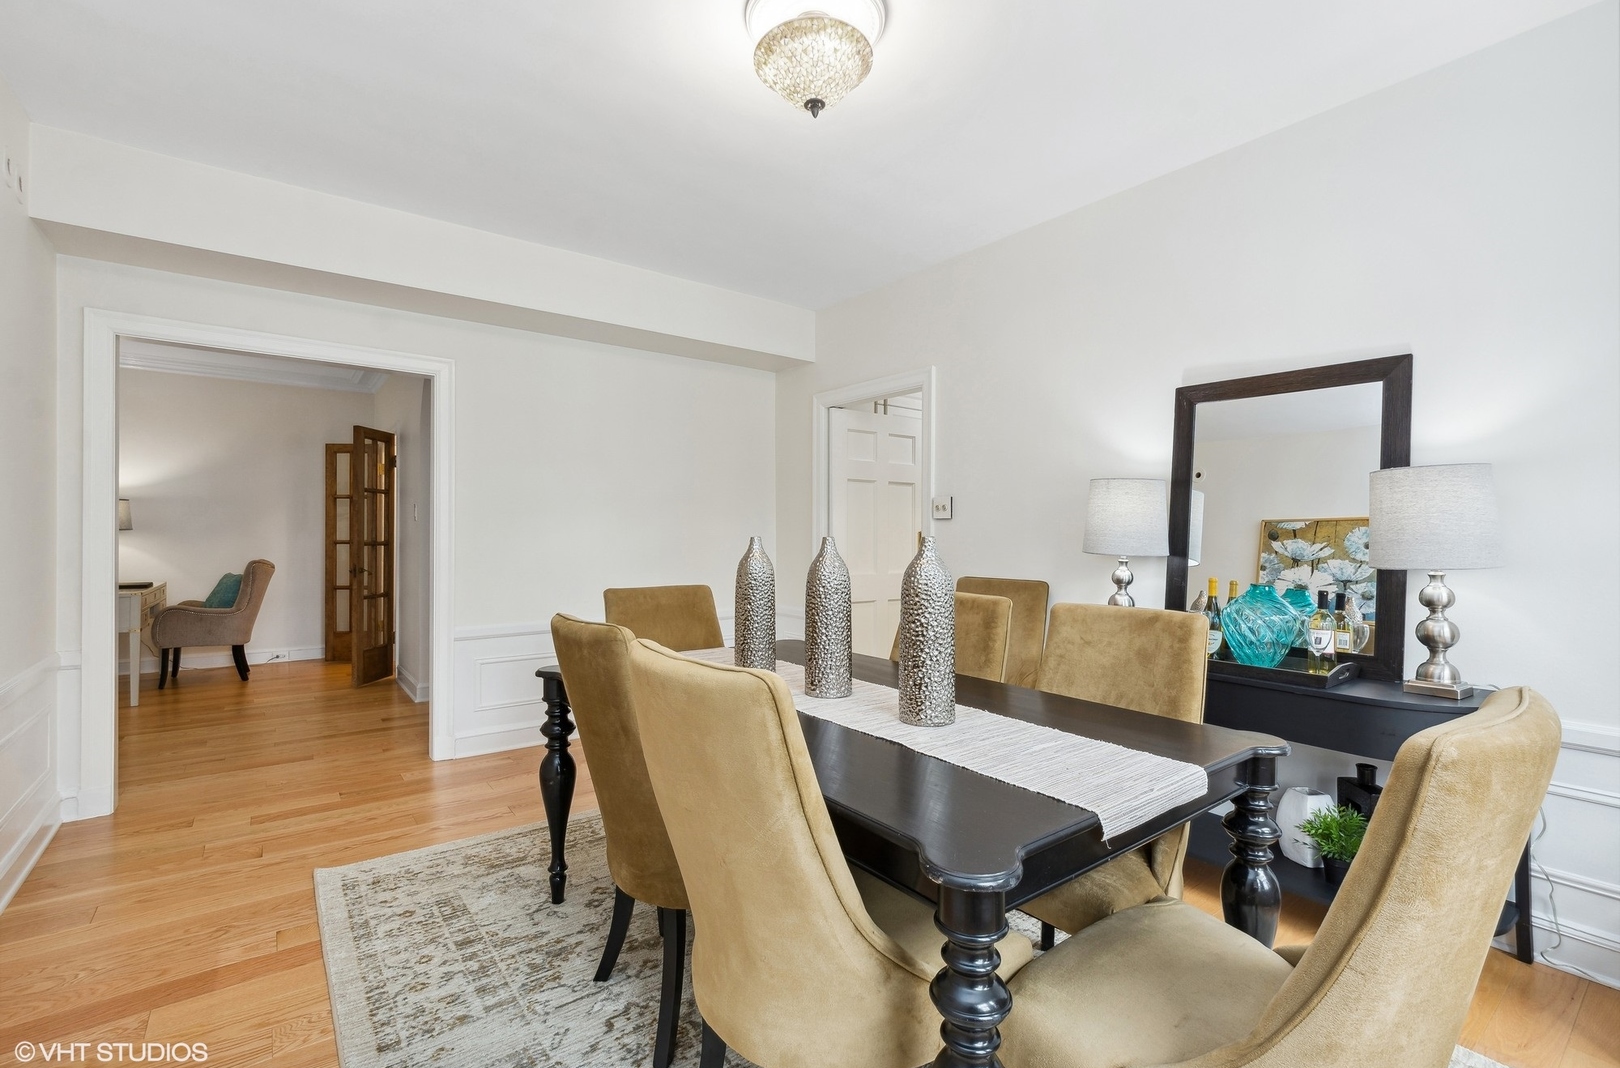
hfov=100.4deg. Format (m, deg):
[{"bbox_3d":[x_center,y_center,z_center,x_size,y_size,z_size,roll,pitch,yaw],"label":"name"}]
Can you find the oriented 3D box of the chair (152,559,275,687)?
[{"bbox_3d":[-4.771,0.692,5.456,0.710,0.960,0.650,0,0,-37],"label":"chair"}]

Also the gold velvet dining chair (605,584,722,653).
[{"bbox_3d":[-0.463,0.709,2.483,0.480,1.000,0.620,0,0,-40],"label":"gold velvet dining chair"}]

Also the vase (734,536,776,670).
[{"bbox_3d":[-0.186,0.226,2.271,0.138,0.443,0.138,0,0,0],"label":"vase"}]

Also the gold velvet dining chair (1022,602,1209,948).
[{"bbox_3d":[0.757,0.719,1.807,0.620,1.000,0.480,0,0,-44],"label":"gold velvet dining chair"}]

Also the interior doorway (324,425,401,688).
[{"bbox_3d":[-3.958,0.185,5.962,0.500,2.060,1.450,0,0,-36],"label":"interior doorway"}]

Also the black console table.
[{"bbox_3d":[1.495,0.832,2.292,0.420,0.747,1.290,0,0,-36],"label":"black console table"}]

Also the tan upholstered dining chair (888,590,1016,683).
[{"bbox_3d":[0.342,0.698,2.334,0.650,0.995,0.510,0,0,-36],"label":"tan upholstered dining chair"}]

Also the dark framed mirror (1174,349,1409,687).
[{"bbox_3d":[1.647,-0.048,2.382,0.030,1.048,0.704,7,-4,-40],"label":"dark framed mirror"}]

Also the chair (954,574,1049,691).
[{"bbox_3d":[0.687,0.712,2.991,0.650,0.990,0.510,0,0,-36],"label":"chair"}]

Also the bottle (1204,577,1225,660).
[{"bbox_3d":[1.436,0.303,2.400,0.077,0.290,0.077,0,0,-36],"label":"bottle"}]

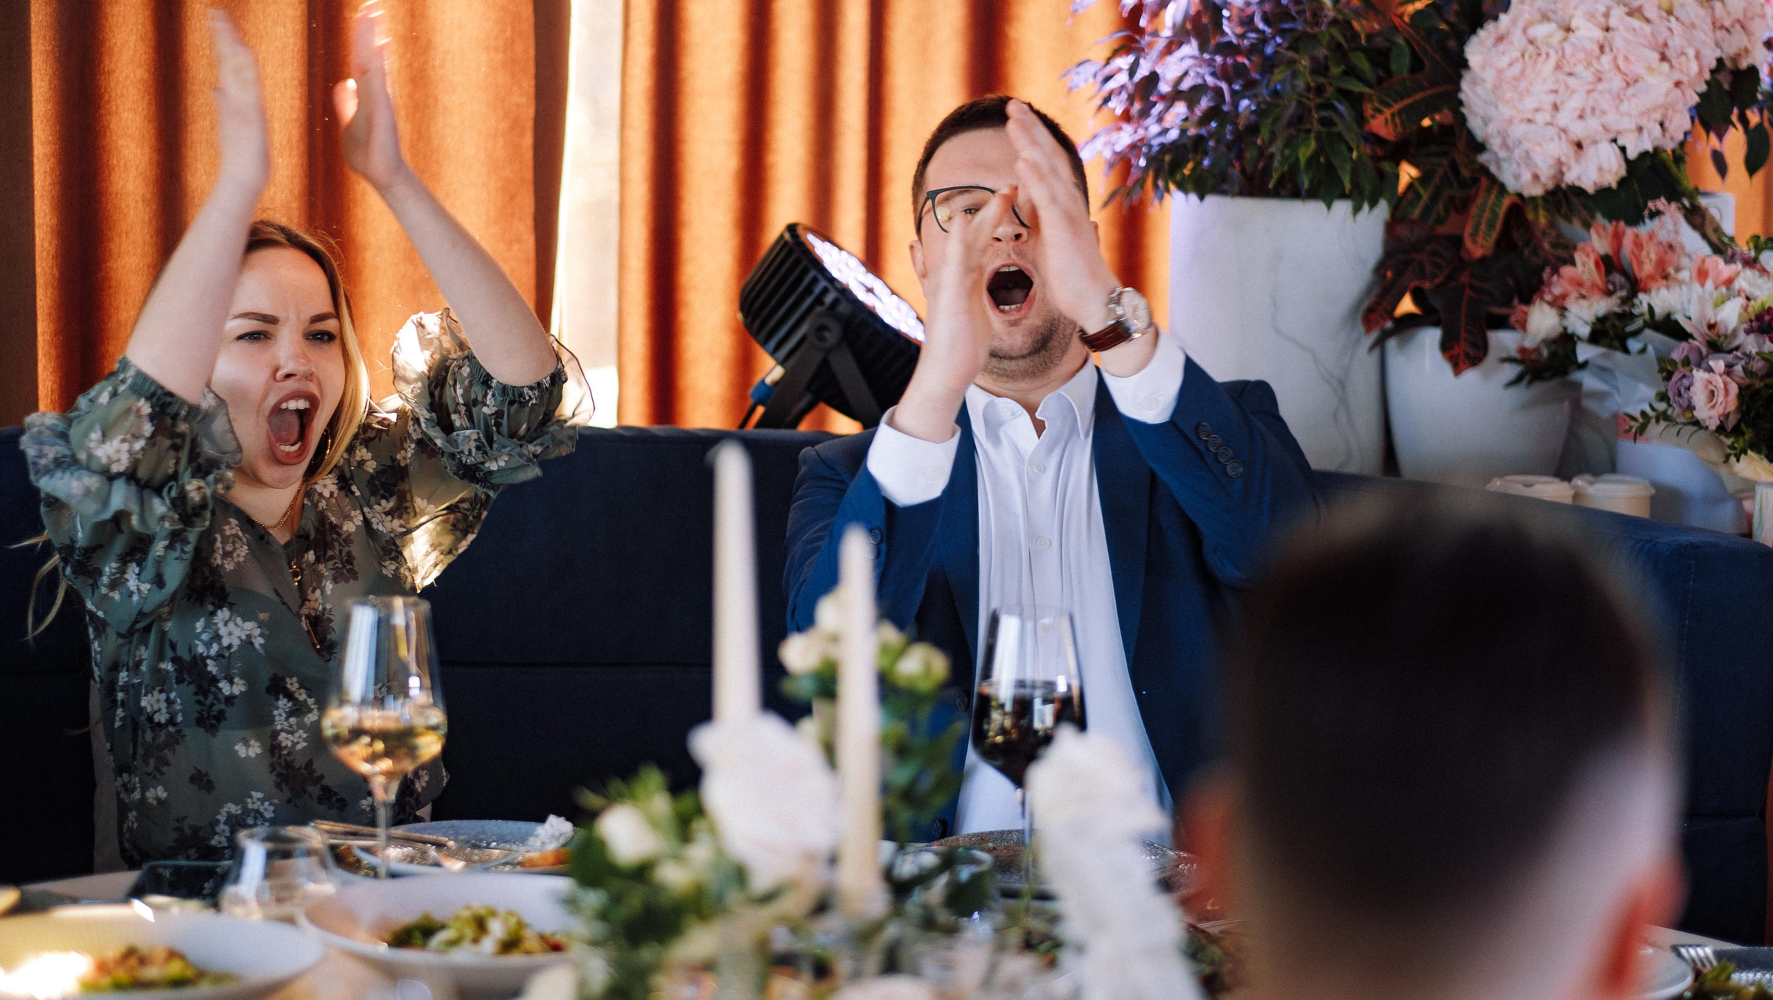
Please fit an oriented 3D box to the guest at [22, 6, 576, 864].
[{"bbox_3d":[-0.489,0.278,3.496,0.500,1.390,0.800,0,8,-6],"label":"guest"}]

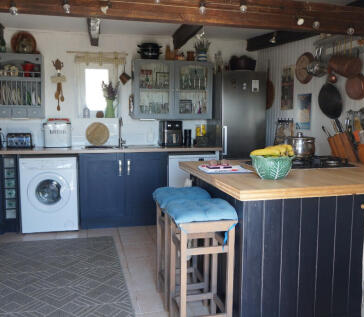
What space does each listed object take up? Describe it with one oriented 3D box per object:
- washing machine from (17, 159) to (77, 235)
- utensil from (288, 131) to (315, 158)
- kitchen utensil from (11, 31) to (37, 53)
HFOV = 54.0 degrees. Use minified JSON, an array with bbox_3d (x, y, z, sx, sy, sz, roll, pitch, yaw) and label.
[{"bbox_3d":[-1.555,0.386,4.286,0.597,0.850,0.570,-2,6,-15],"label":"washing machine"},{"bbox_3d":[1.018,-0.110,3.061,0.250,0.205,0.250,2,7,18],"label":"utensil"},{"bbox_3d":[-1.859,-1.346,4.206,0.285,0.285,0.080,-1,7,-13],"label":"kitchen utensil"}]

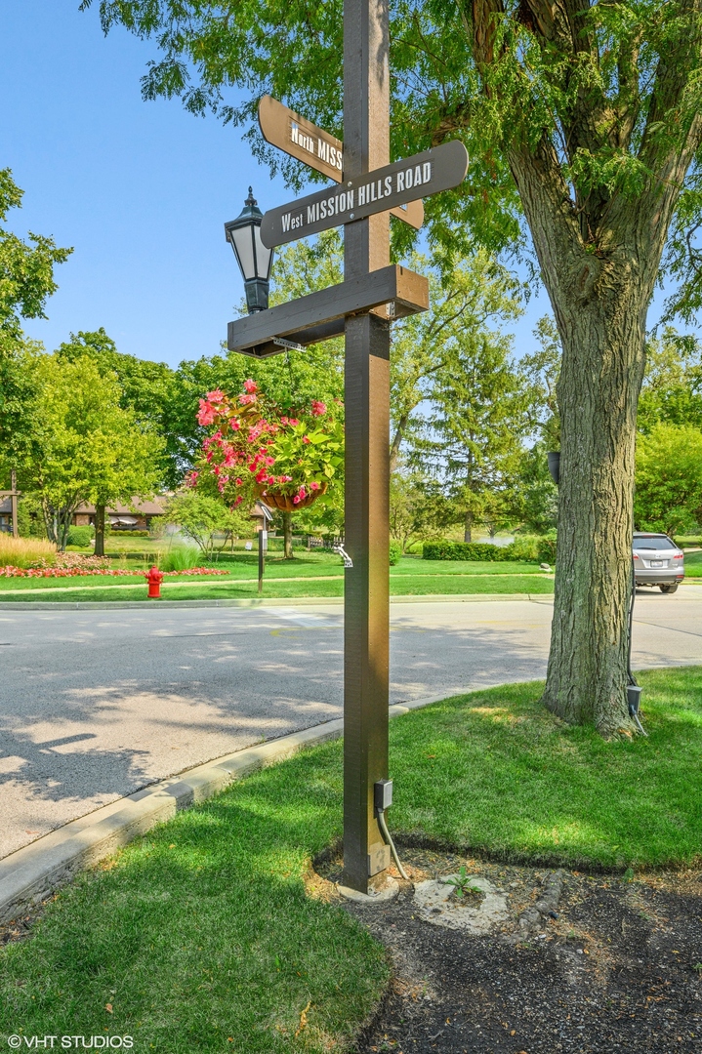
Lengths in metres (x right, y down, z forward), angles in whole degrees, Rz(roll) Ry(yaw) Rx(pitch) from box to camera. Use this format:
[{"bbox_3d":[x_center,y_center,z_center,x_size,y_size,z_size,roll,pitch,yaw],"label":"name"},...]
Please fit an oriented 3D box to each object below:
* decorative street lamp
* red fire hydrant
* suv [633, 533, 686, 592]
[{"bbox_3d":[-0.522,-1.485,3.620,0.215,0.700,0.215,-3,0,43],"label":"decorative street lamp"},{"bbox_3d":[-4.480,1.250,15.400,0.430,0.770,0.400,0,0,-32],"label":"red fire hydrant"},{"bbox_3d":[7.780,0.970,19.800,1.930,1.730,5.000,0,0,-2],"label":"suv"}]

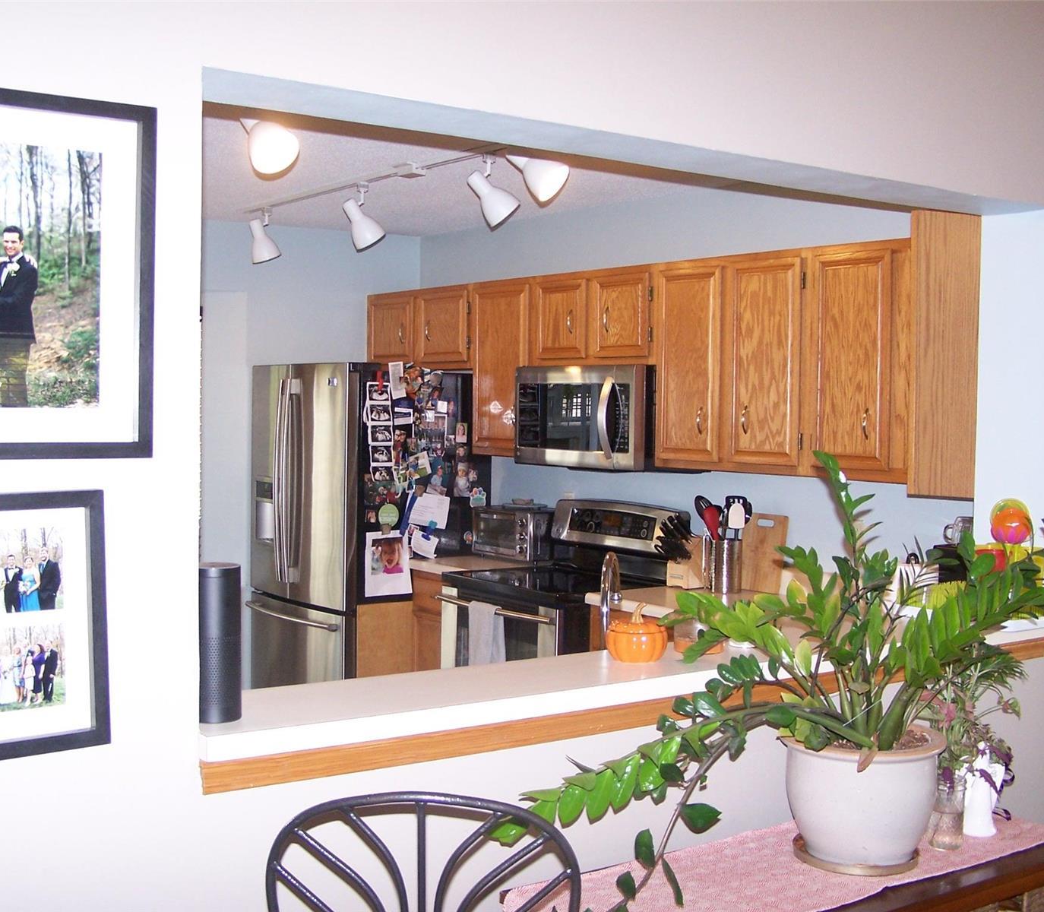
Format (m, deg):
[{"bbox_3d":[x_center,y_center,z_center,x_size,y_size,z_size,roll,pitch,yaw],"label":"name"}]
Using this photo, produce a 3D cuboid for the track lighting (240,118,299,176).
[{"bbox_3d":[-0.678,-0.840,3.550,0.130,0.220,0.200,-1,3,-37],"label":"track lighting"}]

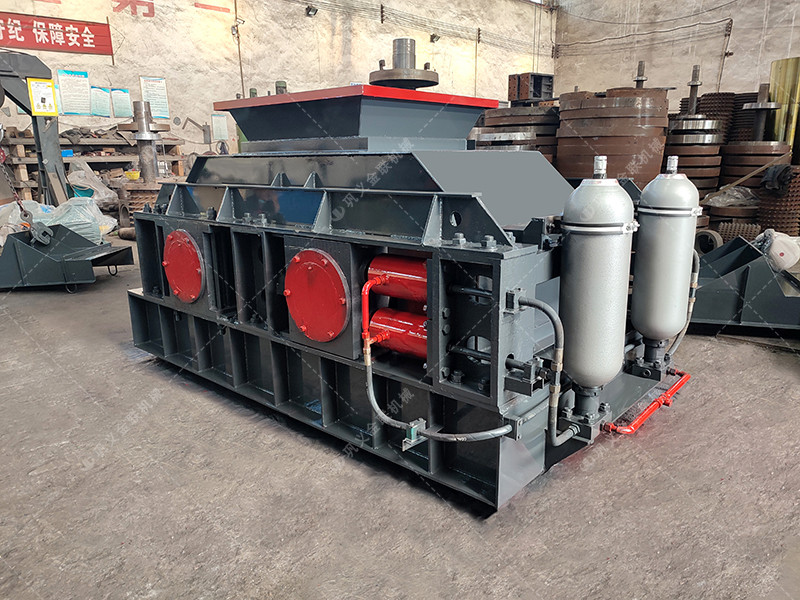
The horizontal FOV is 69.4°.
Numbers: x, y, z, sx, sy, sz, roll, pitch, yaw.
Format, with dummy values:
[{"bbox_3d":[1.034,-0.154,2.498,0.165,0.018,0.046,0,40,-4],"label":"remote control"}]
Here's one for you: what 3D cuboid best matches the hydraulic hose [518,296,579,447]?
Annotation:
[{"bbox_3d":[0.683,0.317,2.519,0.195,0.730,0.360,11,19,40],"label":"hydraulic hose"}]

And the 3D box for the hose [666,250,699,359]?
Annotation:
[{"bbox_3d":[1.729,0.016,3.651,0.195,0.730,0.360,11,19,40],"label":"hose"}]

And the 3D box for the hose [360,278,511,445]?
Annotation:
[{"bbox_3d":[0.141,0.263,2.593,0.775,0.670,0.175,11,19,40],"label":"hose"}]

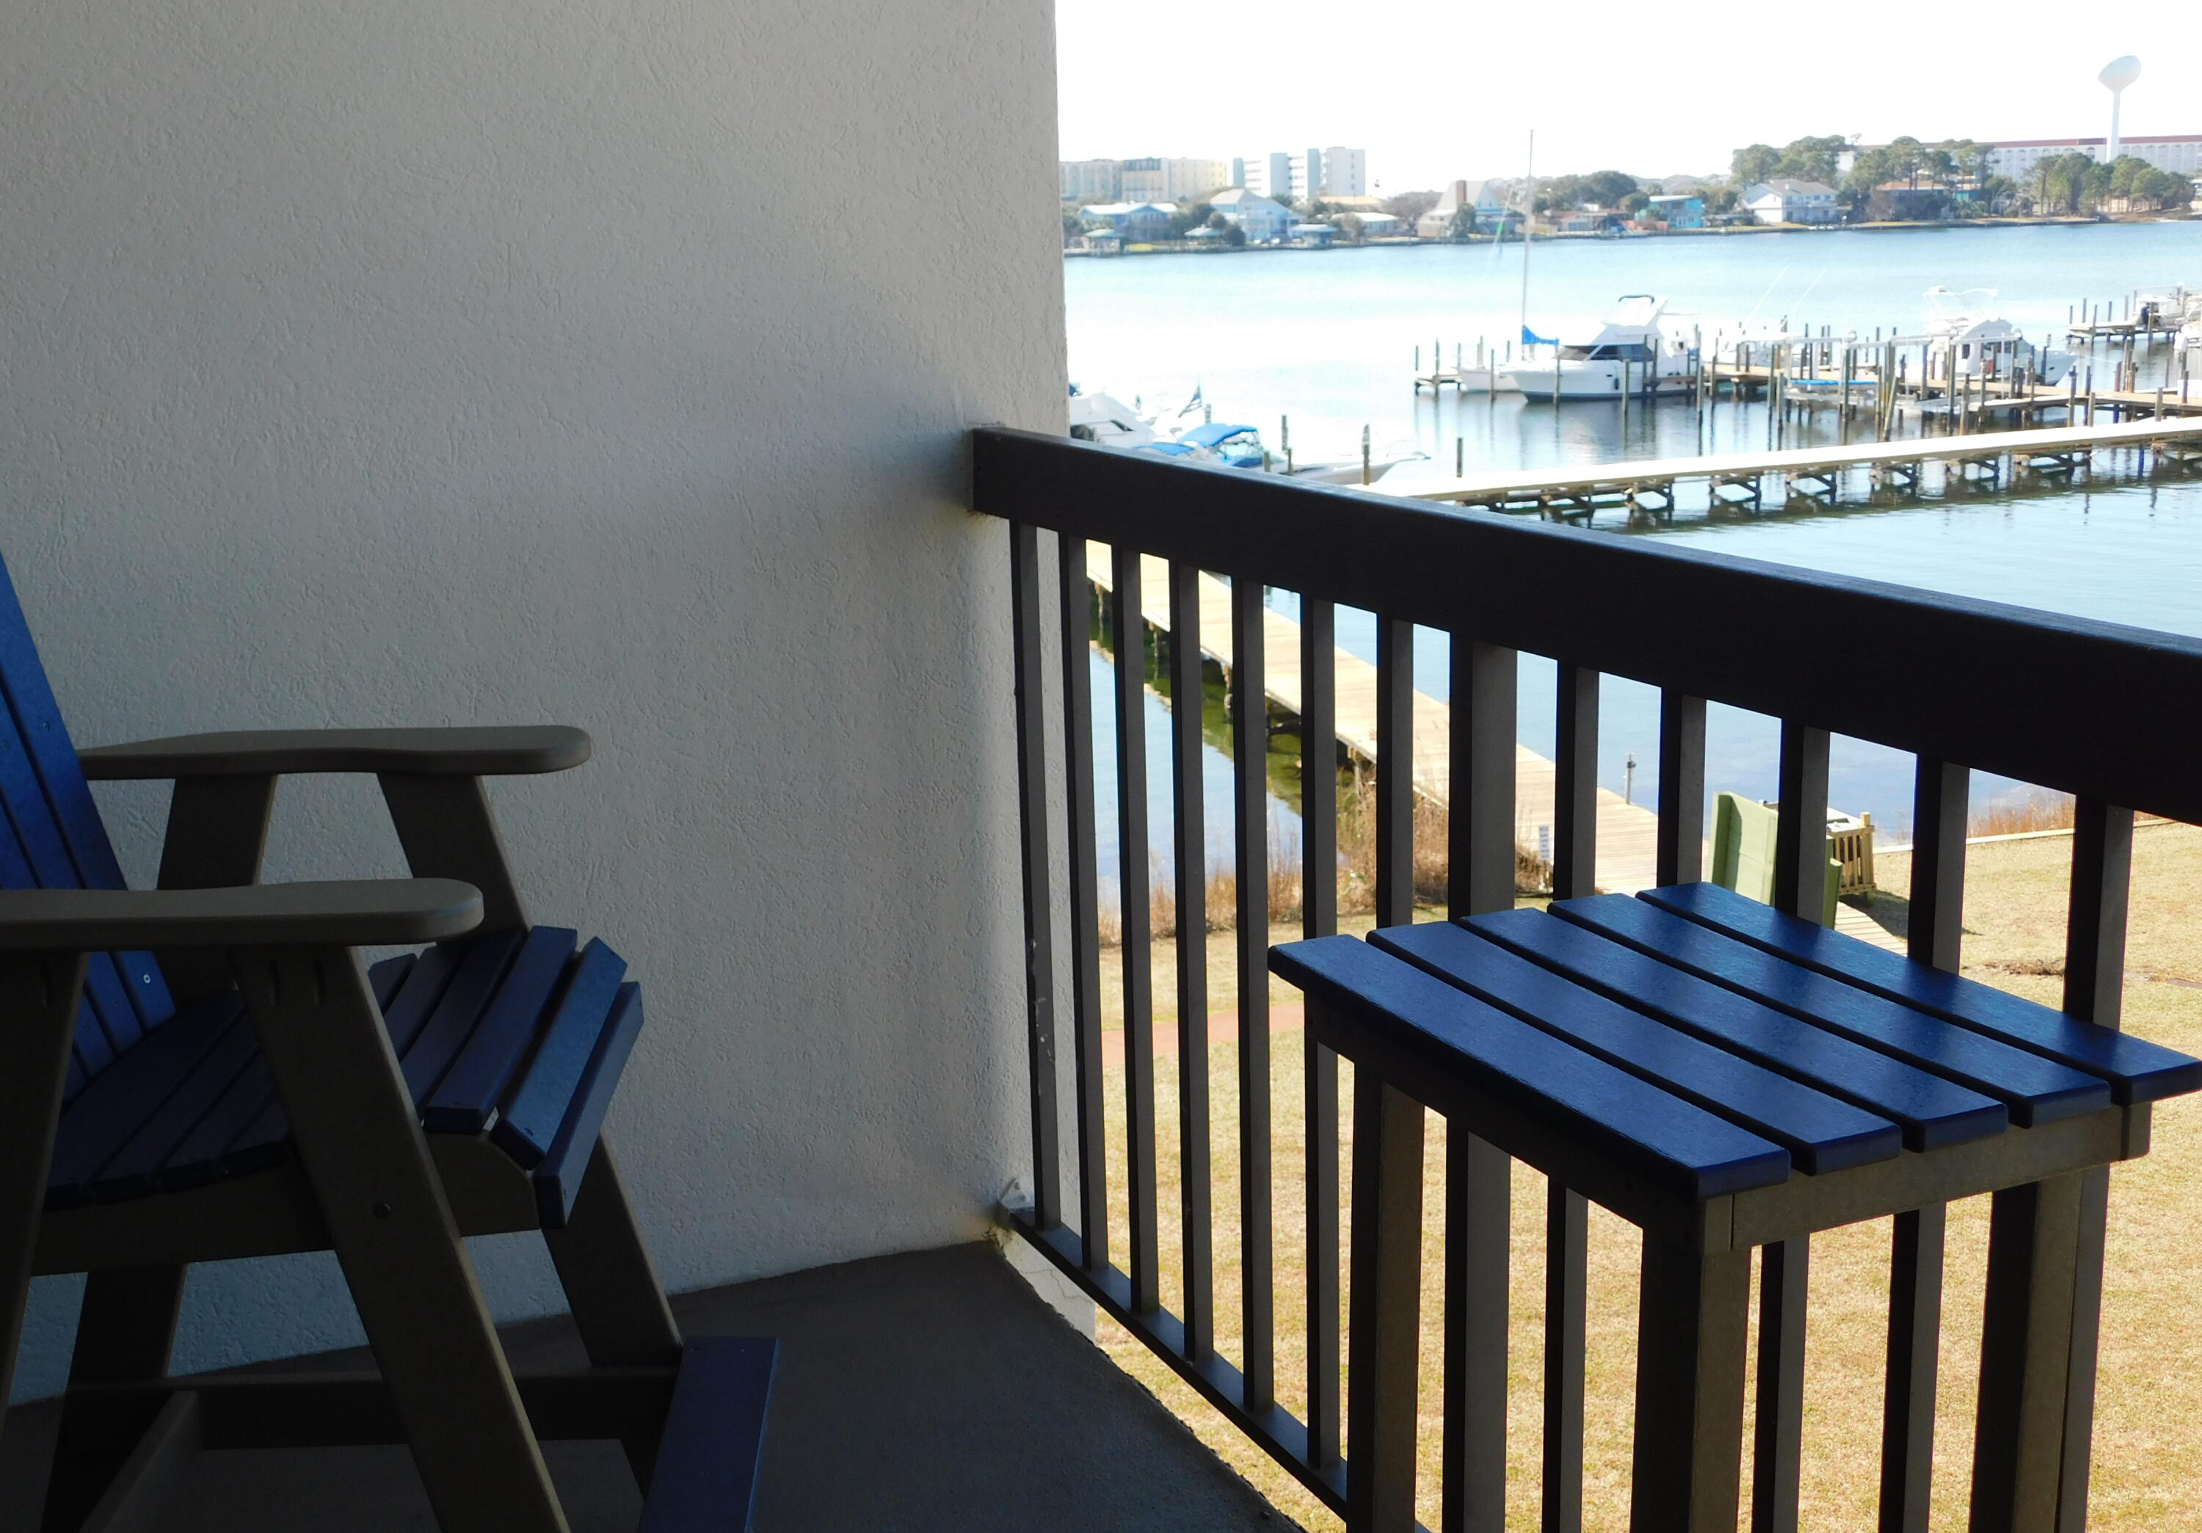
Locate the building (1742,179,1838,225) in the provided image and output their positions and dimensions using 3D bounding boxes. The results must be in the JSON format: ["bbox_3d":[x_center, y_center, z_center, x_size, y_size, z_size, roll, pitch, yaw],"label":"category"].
[{"bbox_3d":[122.169,-100.016,451.171,11.947,7.357,11.028,-6,13,-20],"label":"building"}]

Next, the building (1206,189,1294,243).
[{"bbox_3d":[25.811,-94.502,437.158,10.861,8.692,11.849,-5,13,-17],"label":"building"}]

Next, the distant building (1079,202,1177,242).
[{"bbox_3d":[4.697,-93.470,437.093,14.222,6.329,9.318,-5,13,-17],"label":"distant building"}]

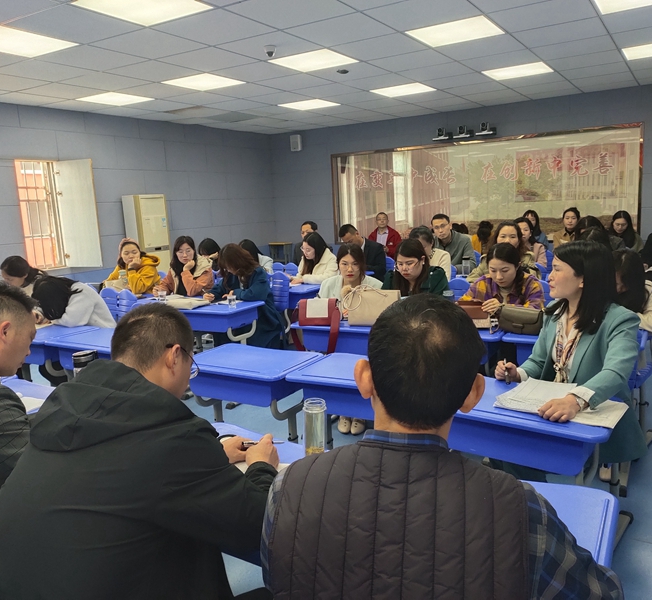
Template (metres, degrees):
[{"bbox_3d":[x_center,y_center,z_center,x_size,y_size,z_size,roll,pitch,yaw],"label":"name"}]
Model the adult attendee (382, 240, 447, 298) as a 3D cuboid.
[{"bbox_3d":[0.597,0.206,3.744,0.520,1.230,0.720,3,13,30],"label":"adult attendee"}]

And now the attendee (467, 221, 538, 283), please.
[{"bbox_3d":[1.443,0.030,4.319,0.520,1.270,0.720,3,12,28],"label":"attendee"}]

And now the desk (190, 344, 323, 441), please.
[{"bbox_3d":[-0.347,0.678,2.804,0.600,0.760,0.440,4,13,31],"label":"desk"}]

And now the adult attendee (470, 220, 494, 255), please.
[{"bbox_3d":[1.884,-0.378,6.376,0.470,1.140,0.720,4,13,34],"label":"adult attendee"}]

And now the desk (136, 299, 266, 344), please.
[{"bbox_3d":[-1.027,0.400,4.425,1.100,0.760,0.440,4,13,31],"label":"desk"}]

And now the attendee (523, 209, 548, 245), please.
[{"bbox_3d":[2.316,-0.368,5.978,0.480,1.220,0.700,4,13,34],"label":"attendee"}]

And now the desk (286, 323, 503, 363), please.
[{"bbox_3d":[0.462,0.524,3.304,1.220,0.760,0.420,2,12,22],"label":"desk"}]

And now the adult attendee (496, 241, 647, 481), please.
[{"bbox_3d":[1.126,0.405,2.388,0.780,1.300,0.580,-14,15,-43],"label":"adult attendee"}]

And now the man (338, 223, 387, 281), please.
[{"bbox_3d":[0.361,-0.154,5.357,0.520,1.220,0.780,6,13,39],"label":"man"}]

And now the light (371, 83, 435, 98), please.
[{"bbox_3d":[0.850,-2.306,5.807,0.600,0.050,0.600,4,13,32],"label":"light"}]

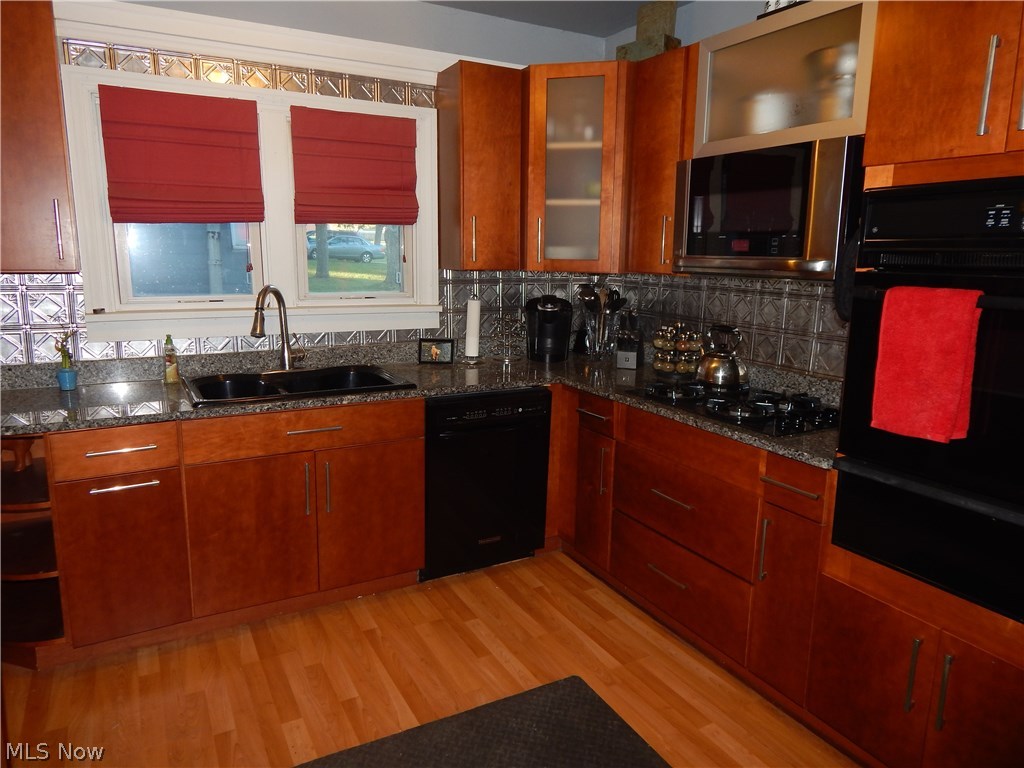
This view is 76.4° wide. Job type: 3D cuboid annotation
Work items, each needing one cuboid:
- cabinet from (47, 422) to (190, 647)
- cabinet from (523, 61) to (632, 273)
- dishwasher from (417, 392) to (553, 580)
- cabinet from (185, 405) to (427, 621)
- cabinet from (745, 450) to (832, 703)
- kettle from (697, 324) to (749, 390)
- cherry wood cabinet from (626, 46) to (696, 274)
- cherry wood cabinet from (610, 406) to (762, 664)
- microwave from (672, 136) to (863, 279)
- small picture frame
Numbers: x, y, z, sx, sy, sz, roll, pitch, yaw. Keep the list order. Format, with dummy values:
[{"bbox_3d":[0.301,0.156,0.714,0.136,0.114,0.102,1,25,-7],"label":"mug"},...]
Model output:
[{"bbox_3d":[-1.488,0.466,2.514,0.385,0.773,0.620,-5,12,-28],"label":"cabinet"},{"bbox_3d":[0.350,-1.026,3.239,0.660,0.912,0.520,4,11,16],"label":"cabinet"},{"bbox_3d":[-0.239,0.419,3.201,0.605,0.872,0.610,-5,12,-28],"label":"dishwasher"},{"bbox_3d":[-0.918,0.415,2.824,0.917,0.773,0.620,-5,12,-28],"label":"cabinet"},{"bbox_3d":[1.113,0.578,2.158,0.605,0.773,0.232,-5,12,-28],"label":"cabinet"},{"bbox_3d":[0.857,-0.116,2.658,0.200,0.235,0.195,4,11,18],"label":"kettle"},{"bbox_3d":[0.788,-0.953,2.877,0.335,0.912,0.360,-5,12,-28],"label":"cherry wood cabinet"},{"bbox_3d":[0.871,0.496,2.585,0.590,0.765,0.765,-5,12,-28],"label":"cherry wood cabinet"},{"bbox_3d":[1.002,-0.627,2.439,0.375,0.440,0.750,-5,12,-28],"label":"microwave"},{"bbox_3d":[-0.389,-0.170,3.345,0.172,0.130,0.030,0,3,-6],"label":"small picture frame"}]

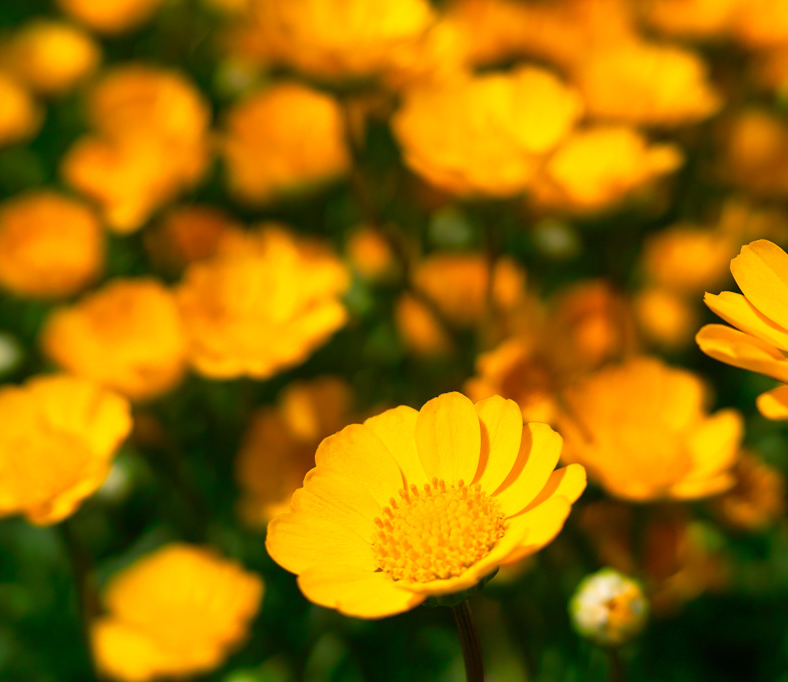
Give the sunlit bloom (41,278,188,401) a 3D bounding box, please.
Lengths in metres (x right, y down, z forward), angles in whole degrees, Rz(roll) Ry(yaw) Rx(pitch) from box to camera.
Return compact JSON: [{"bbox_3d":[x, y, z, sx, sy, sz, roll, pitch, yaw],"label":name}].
[{"bbox_3d":[-0.097,0.002,0.405,0.049,0.020,0.049,9,43,0],"label":"sunlit bloom"}]

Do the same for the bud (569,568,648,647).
[{"bbox_3d":[0.037,0.046,0.200,0.013,0.013,0.013,3,23,0],"label":"bud"}]

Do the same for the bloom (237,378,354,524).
[{"bbox_3d":[-0.033,0.041,0.420,0.048,0.021,0.048,-9,49,0],"label":"bloom"}]

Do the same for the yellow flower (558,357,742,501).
[{"bbox_3d":[0.062,0.021,0.280,0.043,0.021,0.043,7,34,0],"label":"yellow flower"}]

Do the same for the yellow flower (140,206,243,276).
[{"bbox_3d":[-0.079,-0.038,0.460,0.041,0.020,0.041,0,26,0],"label":"yellow flower"}]

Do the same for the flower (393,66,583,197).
[{"bbox_3d":[0.025,-0.054,0.312,0.049,0.020,0.049,5,30,0],"label":"flower"}]

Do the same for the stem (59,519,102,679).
[{"bbox_3d":[-0.087,0.071,0.322,0.004,0.060,0.004,0,26,0],"label":"stem"}]

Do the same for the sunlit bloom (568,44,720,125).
[{"bbox_3d":[0.084,-0.086,0.390,0.049,0.019,0.049,0,26,0],"label":"sunlit bloom"}]

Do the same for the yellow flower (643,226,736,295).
[{"bbox_3d":[0.124,-0.034,0.490,0.040,0.019,0.040,0,28,0],"label":"yellow flower"}]

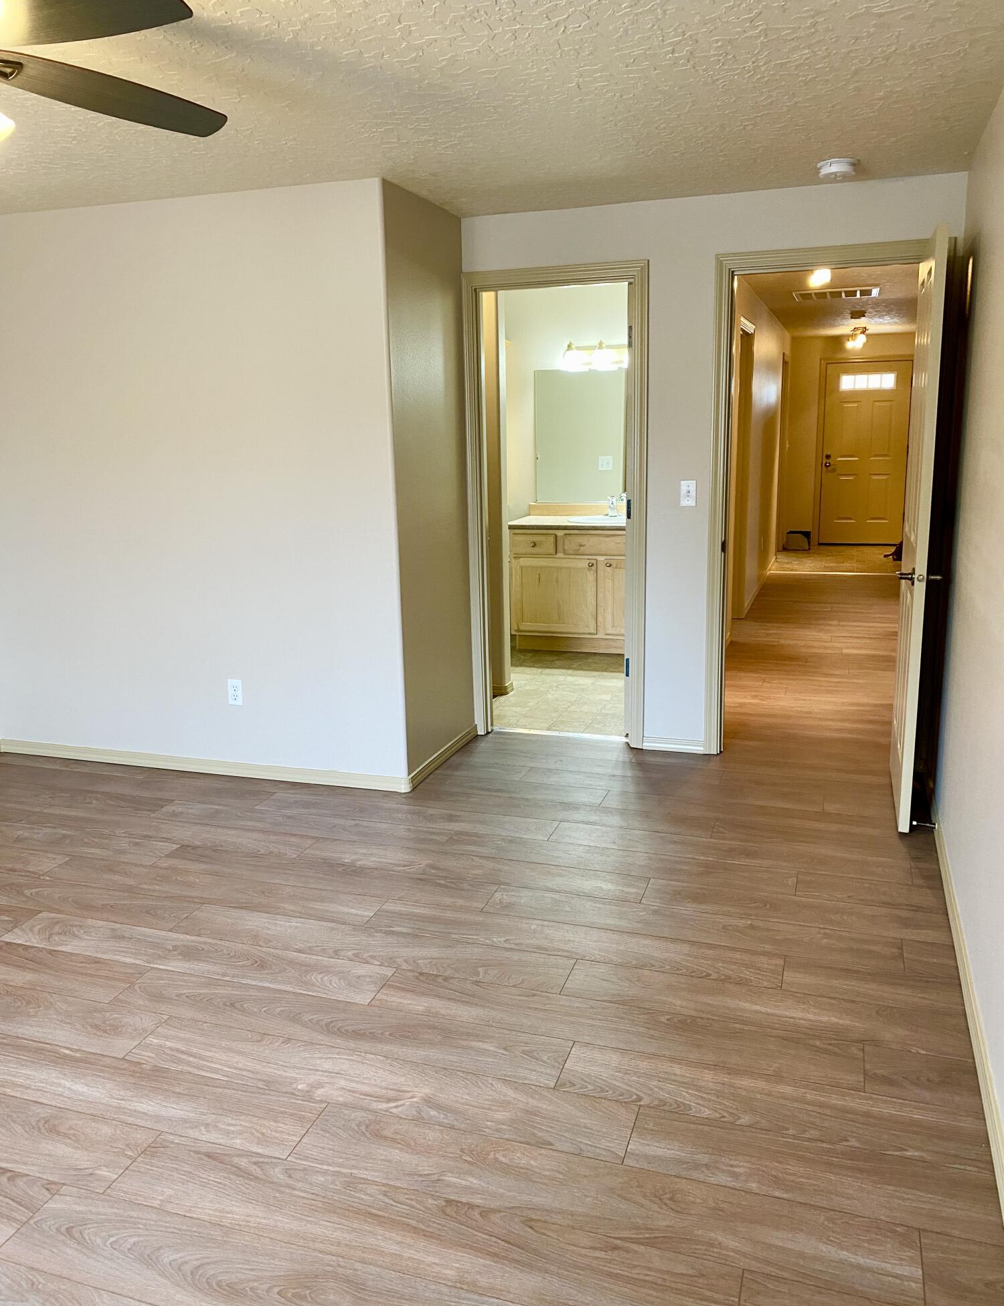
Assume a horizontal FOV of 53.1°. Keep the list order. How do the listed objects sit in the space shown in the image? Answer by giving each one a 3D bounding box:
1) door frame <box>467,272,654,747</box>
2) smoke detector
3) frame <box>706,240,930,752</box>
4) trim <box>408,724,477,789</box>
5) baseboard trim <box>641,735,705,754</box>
[{"bbox_3d":[0.261,-0.630,4.602,0.827,2.134,0.130,3,13,18],"label":"door frame"},{"bbox_3d":[1.206,-1.735,3.612,0.147,0.047,0.147,3,13,18],"label":"smoke detector"},{"bbox_3d":[1.339,-0.573,4.243,0.899,2.131,0.130,3,13,18],"label":"frame"},{"bbox_3d":[-0.255,0.460,4.526,0.016,0.059,0.823,3,13,18],"label":"trim"},{"bbox_3d":[0.785,0.423,4.595,0.276,0.059,0.016,3,13,18],"label":"baseboard trim"}]

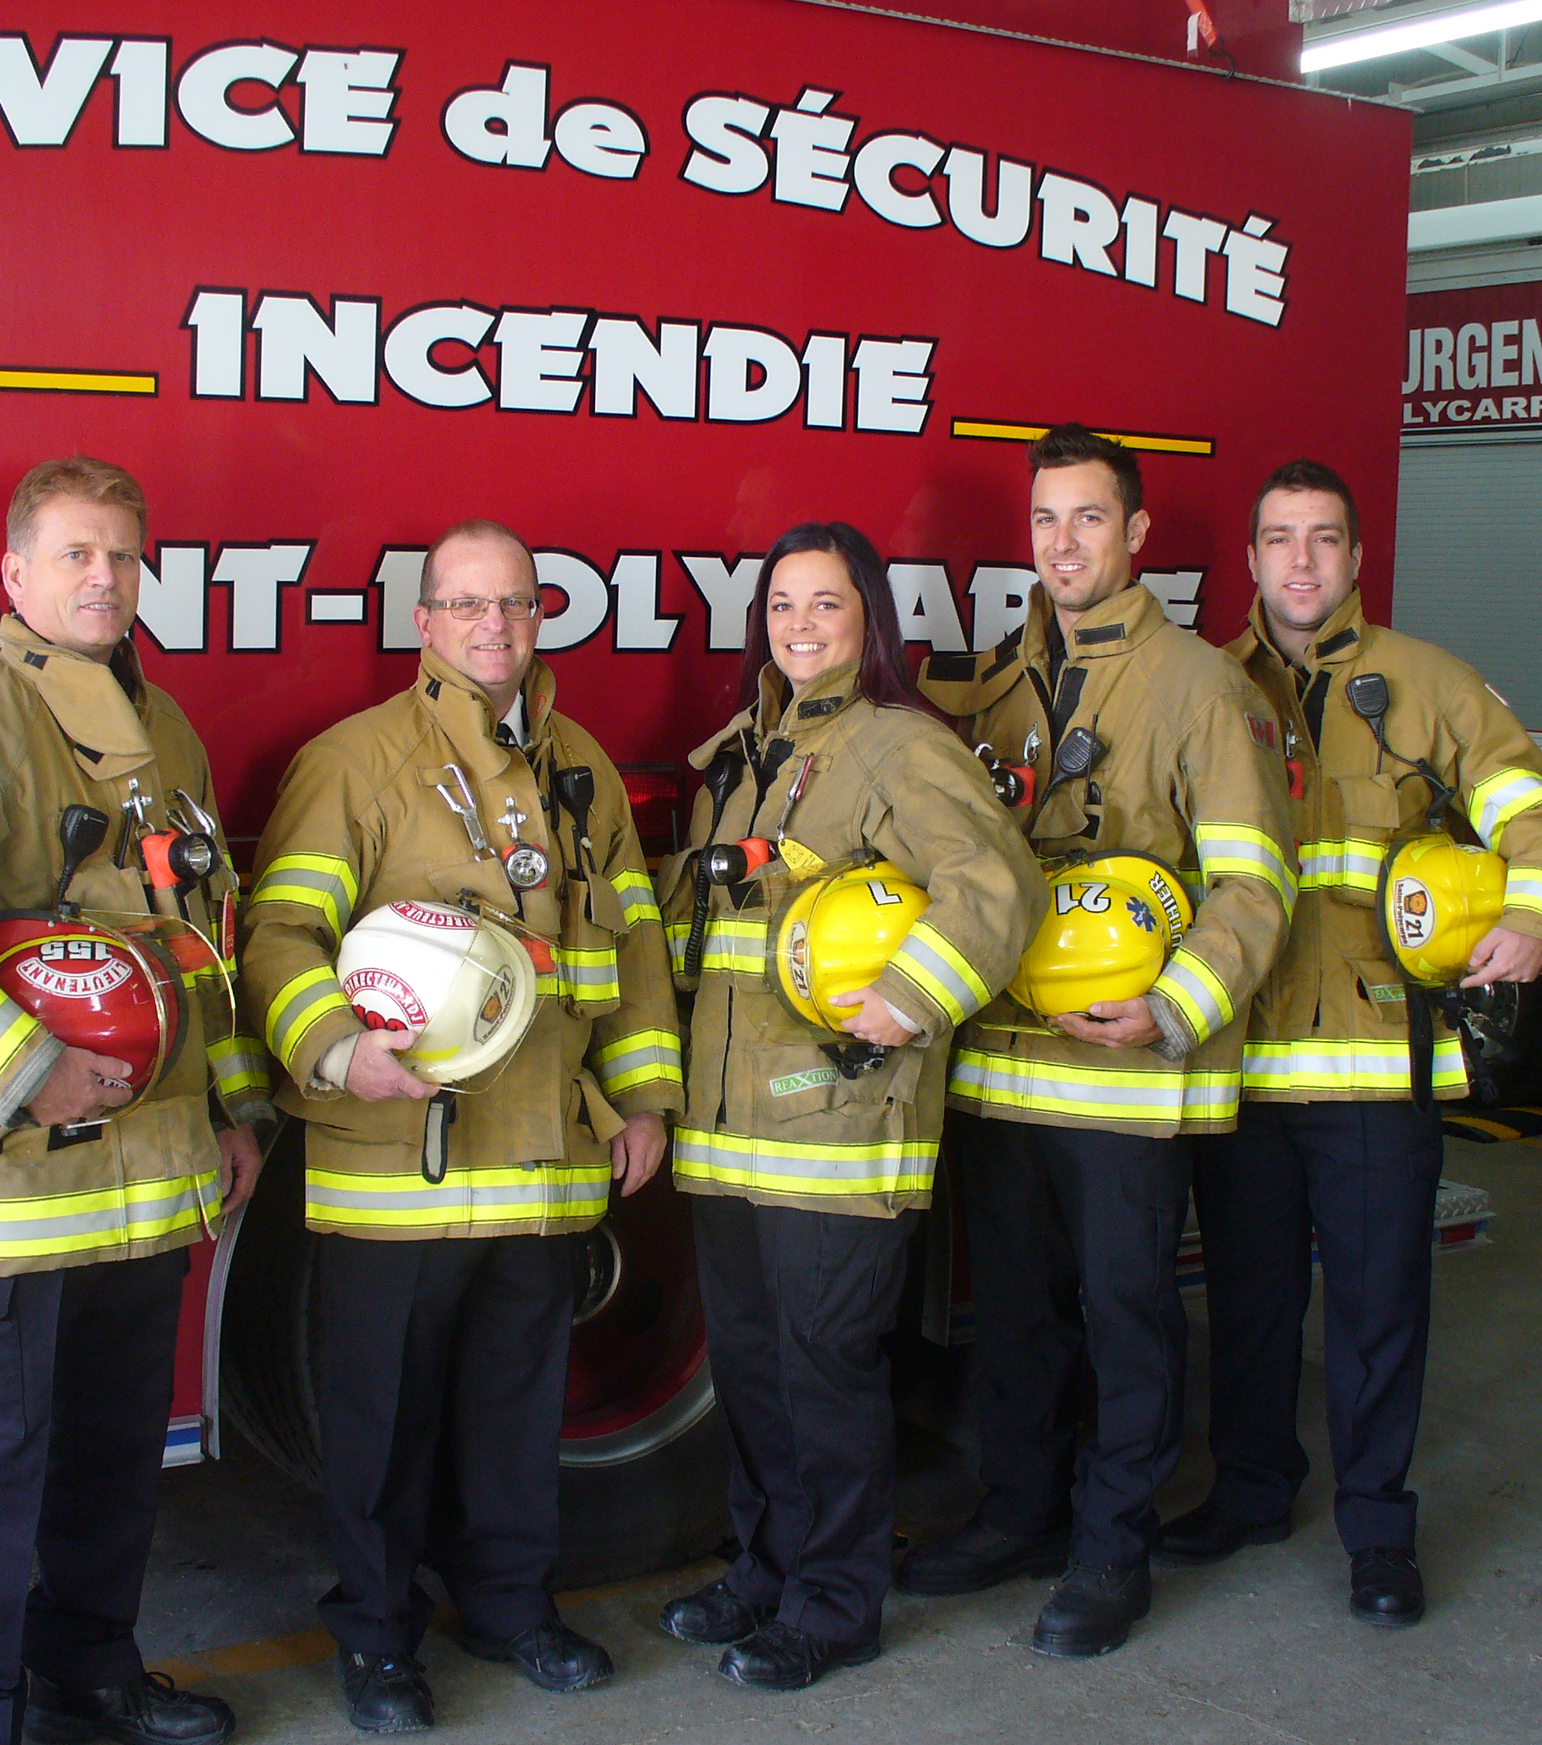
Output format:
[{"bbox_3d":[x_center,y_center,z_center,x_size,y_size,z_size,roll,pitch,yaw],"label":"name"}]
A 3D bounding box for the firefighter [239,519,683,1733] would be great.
[{"bbox_3d":[-0.457,0.353,3.601,0.640,1.700,0.460,-2,7,-27],"label":"firefighter"}]

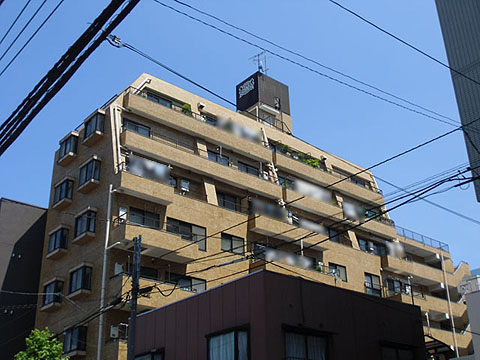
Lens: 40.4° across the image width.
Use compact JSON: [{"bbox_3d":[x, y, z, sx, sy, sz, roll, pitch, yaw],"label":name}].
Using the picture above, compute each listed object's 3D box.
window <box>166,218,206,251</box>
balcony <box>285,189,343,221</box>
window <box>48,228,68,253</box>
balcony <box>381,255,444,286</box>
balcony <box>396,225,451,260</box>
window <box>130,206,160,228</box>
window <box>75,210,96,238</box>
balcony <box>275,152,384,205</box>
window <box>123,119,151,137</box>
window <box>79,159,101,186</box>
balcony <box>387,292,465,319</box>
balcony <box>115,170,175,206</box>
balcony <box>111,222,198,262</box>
[{"bbox_3d":[-2.637,2.641,31.646,2.350,1.240,0.120,20,-33,-36],"label":"window"},{"bbox_3d":[4.379,1.741,40.743,4.980,0.860,0.900,20,-33,-36],"label":"balcony"},{"bbox_3d":[-9.588,3.314,34.462,0.462,1.096,1.386,19,-32,-35],"label":"window"},{"bbox_3d":[11.460,6.230,43.950,6.200,0.930,1.100,20,-33,-36],"label":"balcony"},{"bbox_3d":[12.735,4.578,46.956,6.400,1.020,1.070,20,-33,-36],"label":"balcony"},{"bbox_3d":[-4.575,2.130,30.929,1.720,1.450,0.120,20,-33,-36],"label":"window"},{"bbox_3d":[-7.607,2.265,32.213,0.419,1.147,1.350,19,-34,-36],"label":"window"},{"bbox_3d":[6.150,0.285,44.787,10.620,0.761,0.855,19,-32,-35],"label":"balcony"},{"bbox_3d":[-5.565,-2.403,35.032,1.714,1.499,0.135,19,-34,-36],"label":"window"},{"bbox_3d":[-7.672,-0.254,33.453,0.419,1.147,1.377,19,-34,-36],"label":"window"},{"bbox_3d":[12.585,8.632,44.343,6.396,0.918,1.390,19,-34,-36],"label":"balcony"},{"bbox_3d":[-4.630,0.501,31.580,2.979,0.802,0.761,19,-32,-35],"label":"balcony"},{"bbox_3d":[-3.917,3.072,30.918,4.131,0.783,1.147,19,-34,-36],"label":"balcony"}]

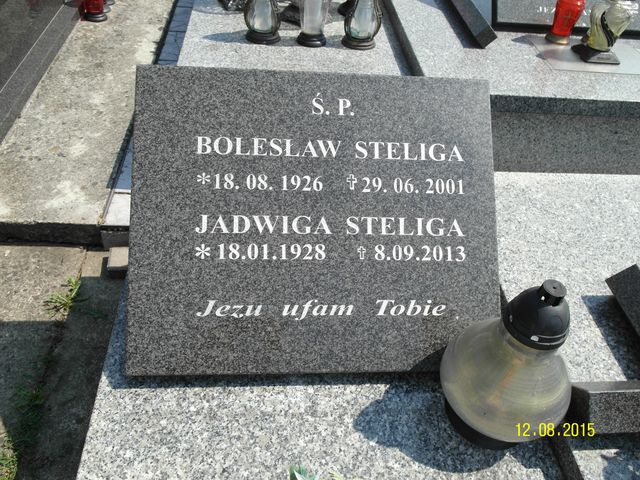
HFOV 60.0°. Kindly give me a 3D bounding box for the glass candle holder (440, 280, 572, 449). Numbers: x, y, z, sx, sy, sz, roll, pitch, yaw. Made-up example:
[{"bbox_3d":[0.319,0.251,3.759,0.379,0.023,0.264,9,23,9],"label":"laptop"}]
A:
[{"bbox_3d":[0.266,0.159,0.750,0.178,0.283,0.178,1,44,-6],"label":"glass candle holder"}]

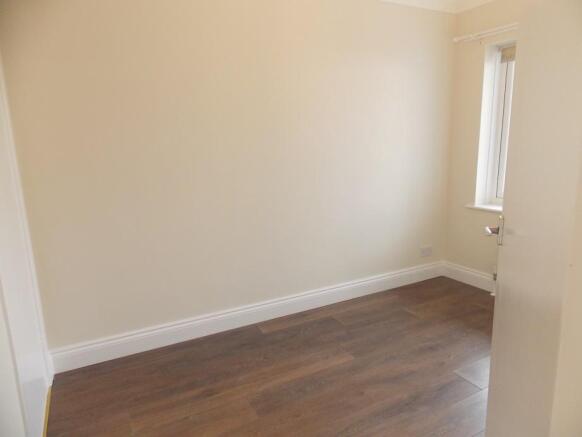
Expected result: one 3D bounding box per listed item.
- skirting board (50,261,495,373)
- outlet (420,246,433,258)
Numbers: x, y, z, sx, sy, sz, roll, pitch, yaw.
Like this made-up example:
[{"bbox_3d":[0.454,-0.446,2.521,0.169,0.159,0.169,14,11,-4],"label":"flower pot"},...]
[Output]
[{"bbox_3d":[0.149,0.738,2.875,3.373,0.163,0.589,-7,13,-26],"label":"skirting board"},{"bbox_3d":[1.308,0.326,3.736,0.146,0.086,0.012,-7,13,-26],"label":"outlet"}]

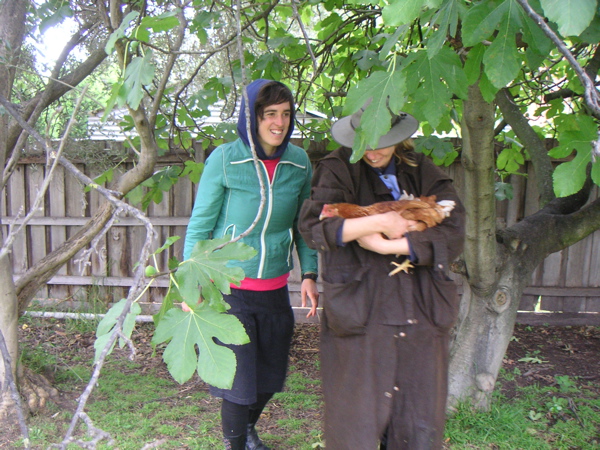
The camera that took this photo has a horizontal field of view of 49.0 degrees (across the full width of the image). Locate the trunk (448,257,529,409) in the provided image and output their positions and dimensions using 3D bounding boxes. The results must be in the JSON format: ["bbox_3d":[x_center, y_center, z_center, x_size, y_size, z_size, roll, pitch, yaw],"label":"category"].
[{"bbox_3d":[1.008,0.593,3.600,0.420,0.840,0.380,2,8,6],"label":"trunk"}]

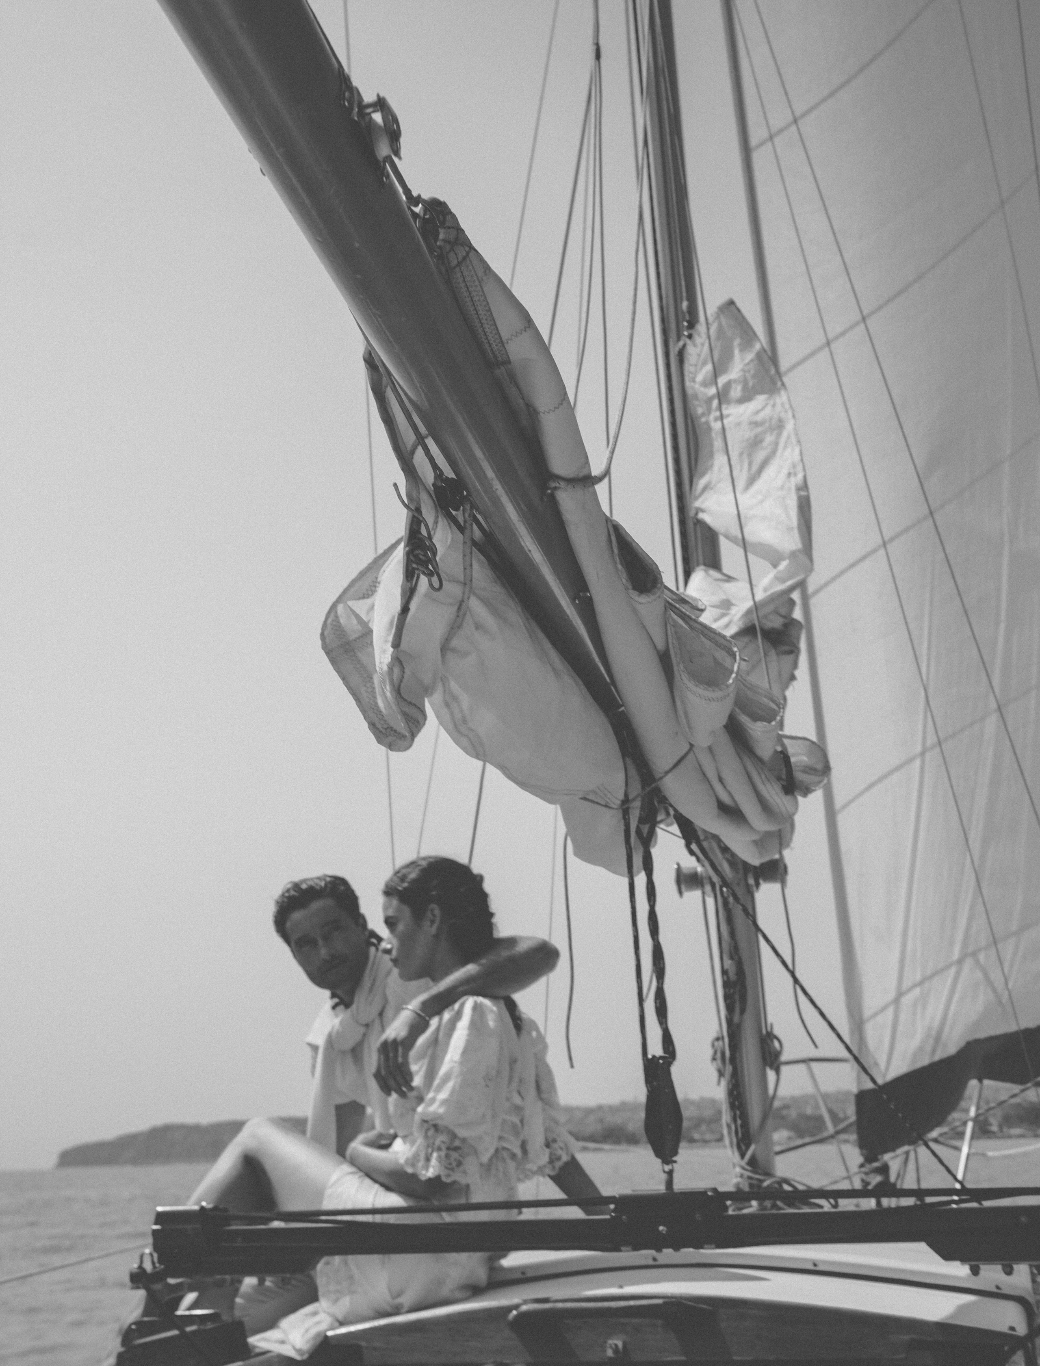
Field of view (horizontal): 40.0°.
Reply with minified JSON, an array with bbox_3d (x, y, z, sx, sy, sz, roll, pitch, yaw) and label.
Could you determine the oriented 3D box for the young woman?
[{"bbox_3d":[-0.244,0.795,2.700,0.770,0.860,0.500,-7,-19,15],"label":"young woman"}]

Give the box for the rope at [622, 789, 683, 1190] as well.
[{"bbox_3d":[0.219,0.489,2.345,0.075,0.640,0.065,-7,-18,16],"label":"rope"}]

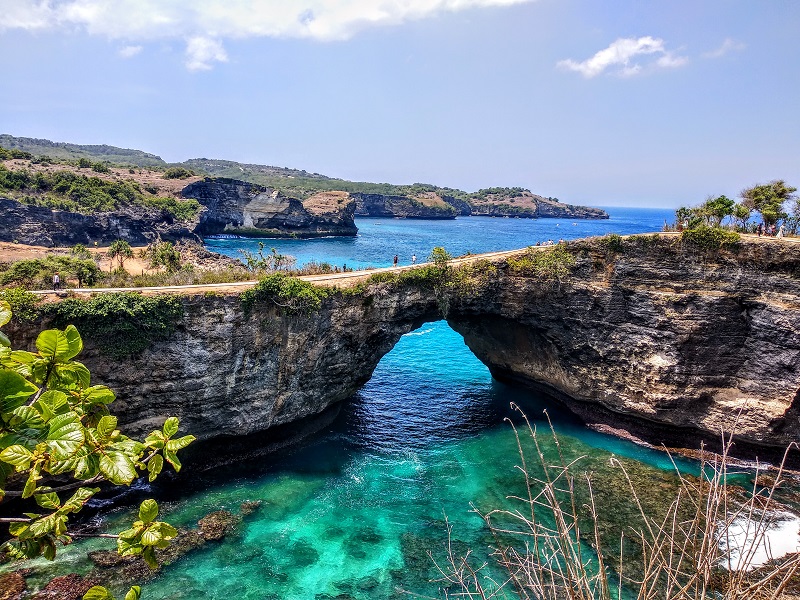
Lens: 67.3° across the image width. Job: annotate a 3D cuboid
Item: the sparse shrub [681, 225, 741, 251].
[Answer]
[{"bbox_3d":[37.651,-7.660,73.000,6.105,2.720,4.200,7,11,27],"label":"sparse shrub"}]

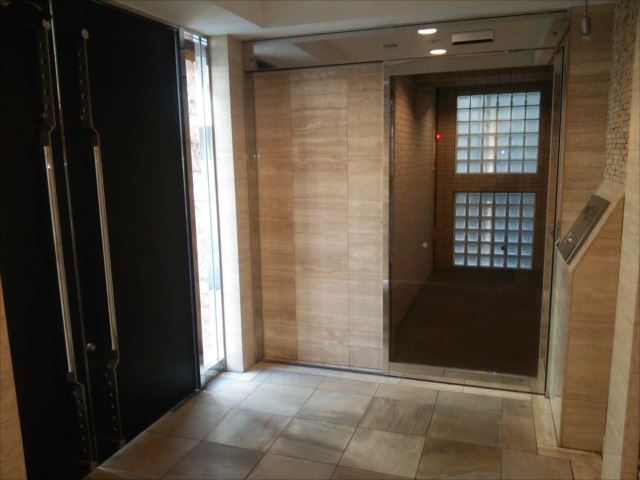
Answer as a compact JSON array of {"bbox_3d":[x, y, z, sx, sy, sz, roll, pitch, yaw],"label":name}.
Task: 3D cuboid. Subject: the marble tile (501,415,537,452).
[{"bbox_3d":[1.129,1.098,3.150,0.178,0.020,0.407,2,11,19],"label":"marble tile"}]

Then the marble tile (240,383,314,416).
[{"bbox_3d":[-0.281,1.042,3.623,0.400,0.020,0.407,2,11,19],"label":"marble tile"}]

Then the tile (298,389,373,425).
[{"bbox_3d":[0.098,1.057,3.496,0.400,0.020,0.407,2,11,19],"label":"tile"}]

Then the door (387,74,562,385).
[{"bbox_3d":[0.939,-0.063,3.606,1.040,2.088,0.060,2,11,19],"label":"door"}]

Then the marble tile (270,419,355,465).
[{"bbox_3d":[-0.033,1.127,3.116,0.400,0.020,0.407,2,11,19],"label":"marble tile"}]

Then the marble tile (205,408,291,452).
[{"bbox_3d":[-0.411,1.112,3.244,0.400,0.020,0.407,2,11,19],"label":"marble tile"}]

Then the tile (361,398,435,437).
[{"bbox_3d":[0.476,1.072,3.369,0.400,0.020,0.407,2,11,19],"label":"tile"}]

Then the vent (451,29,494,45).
[{"bbox_3d":[0.918,-1.227,3.341,0.240,0.066,0.060,2,11,19],"label":"vent"}]

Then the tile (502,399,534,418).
[{"bbox_3d":[1.225,1.046,3.433,0.176,0.020,0.200,2,11,19],"label":"tile"}]

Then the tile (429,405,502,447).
[{"bbox_3d":[0.855,1.087,3.242,0.400,0.020,0.407,2,11,19],"label":"tile"}]

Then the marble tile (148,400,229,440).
[{"bbox_3d":[-0.766,1.098,3.362,0.348,0.020,0.407,2,11,19],"label":"marble tile"}]

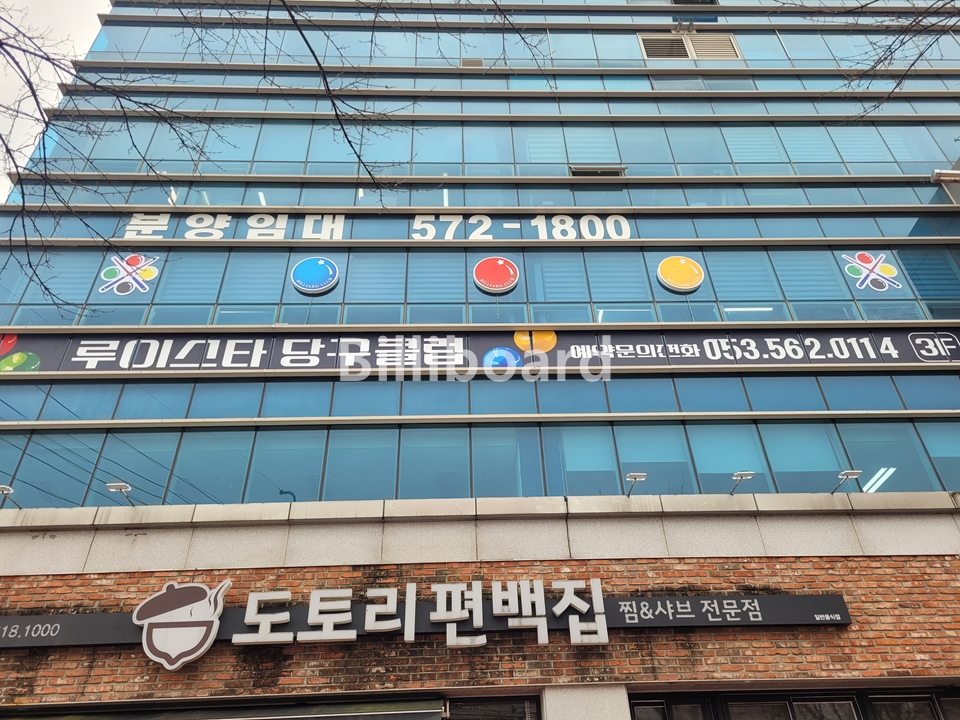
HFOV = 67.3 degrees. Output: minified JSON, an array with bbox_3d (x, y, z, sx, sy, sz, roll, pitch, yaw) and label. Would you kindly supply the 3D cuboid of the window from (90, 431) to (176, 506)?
[{"bbox_3d":[-4.539,1.390,9.504,1.007,1.199,0.100,-1,-38,-2],"label":"window"}]

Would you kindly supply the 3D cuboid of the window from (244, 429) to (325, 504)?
[{"bbox_3d":[-2.553,1.373,9.590,0.986,1.199,0.100,-1,-38,-2],"label":"window"}]

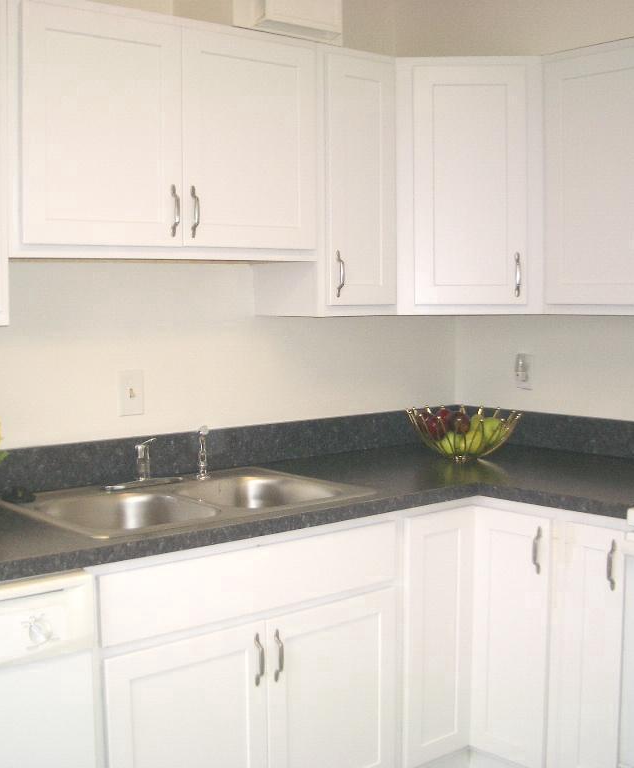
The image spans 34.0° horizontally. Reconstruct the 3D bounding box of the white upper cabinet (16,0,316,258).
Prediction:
[{"bbox_3d":[-0.436,-0.626,2.716,0.900,0.610,0.320,-4,6,-40],"label":"white upper cabinet"}]

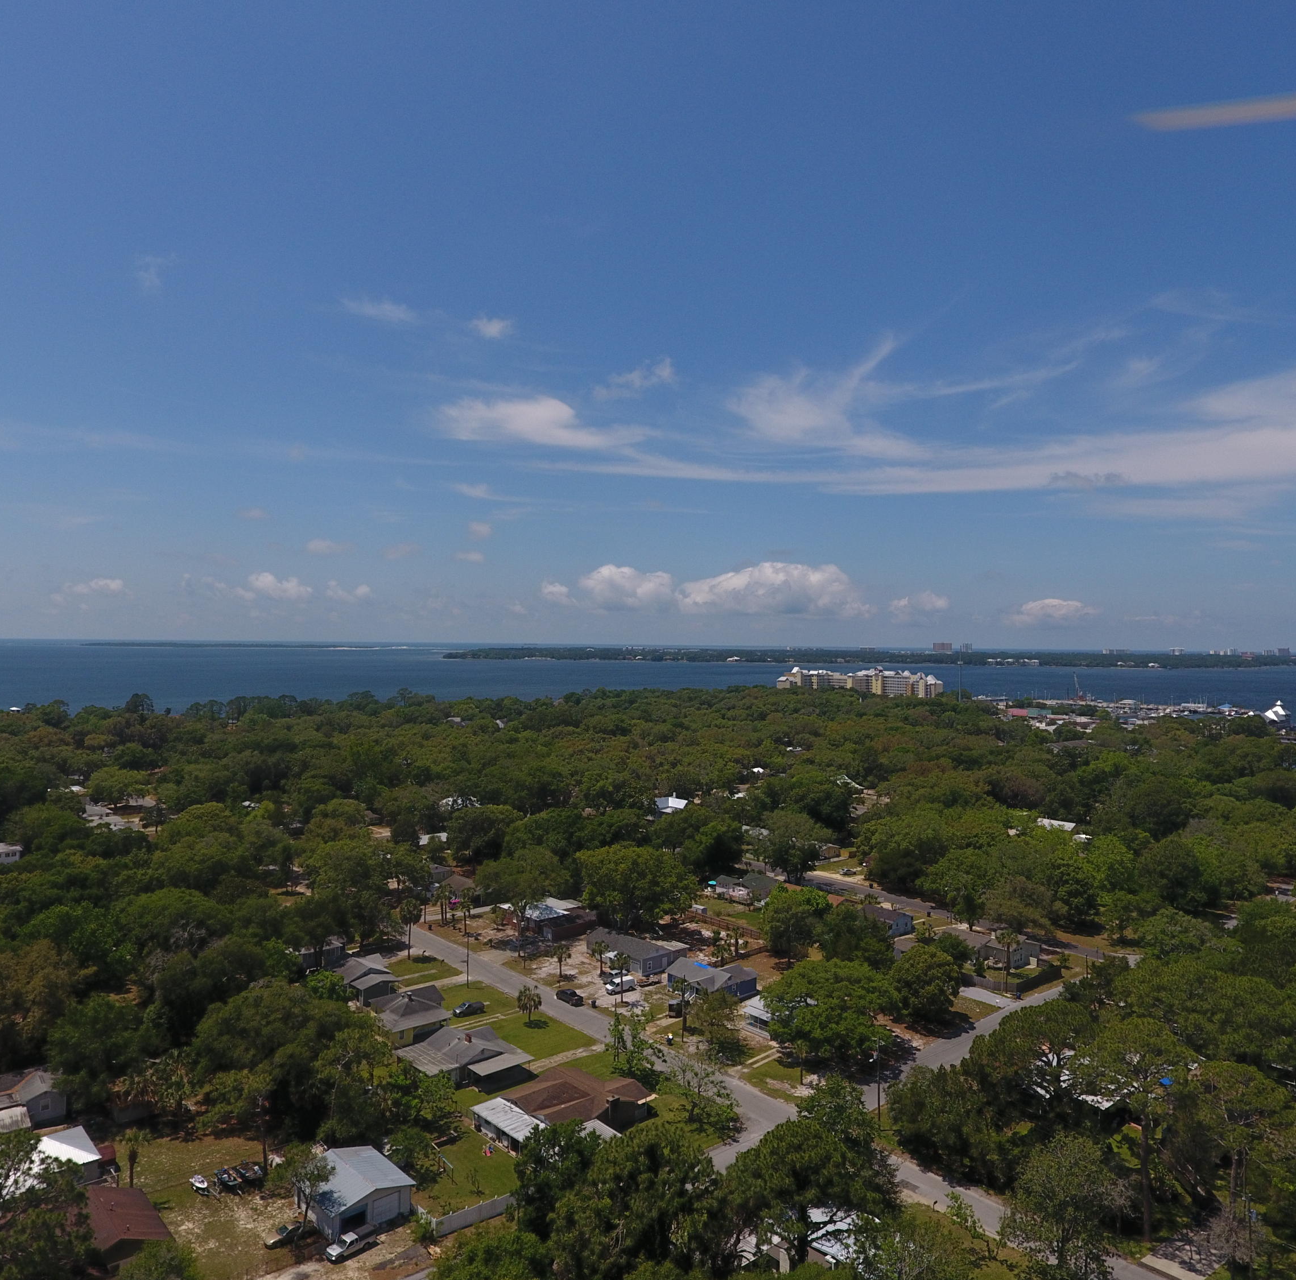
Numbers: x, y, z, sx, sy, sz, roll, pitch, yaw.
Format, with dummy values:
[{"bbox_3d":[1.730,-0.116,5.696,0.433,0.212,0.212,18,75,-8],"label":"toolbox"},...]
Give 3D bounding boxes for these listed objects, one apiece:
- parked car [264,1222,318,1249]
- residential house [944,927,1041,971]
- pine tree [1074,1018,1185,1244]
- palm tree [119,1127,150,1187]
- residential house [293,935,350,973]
[{"bbox_3d":[-36.598,61.116,101.176,4.900,1.420,1.800,1,0,-38],"label":"parked car"},{"bbox_3d":[72.220,64.560,209.730,12.500,4.800,17.400,1,0,-44],"label":"residential house"},{"bbox_3d":[50.146,51.437,102.544,10.747,22.320,10.747,0,0,0],"label":"pine tree"},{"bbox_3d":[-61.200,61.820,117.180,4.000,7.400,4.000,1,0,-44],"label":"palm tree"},{"bbox_3d":[-67.920,63.200,202.770,11.000,4.700,8.700,1,0,-44],"label":"residential house"}]

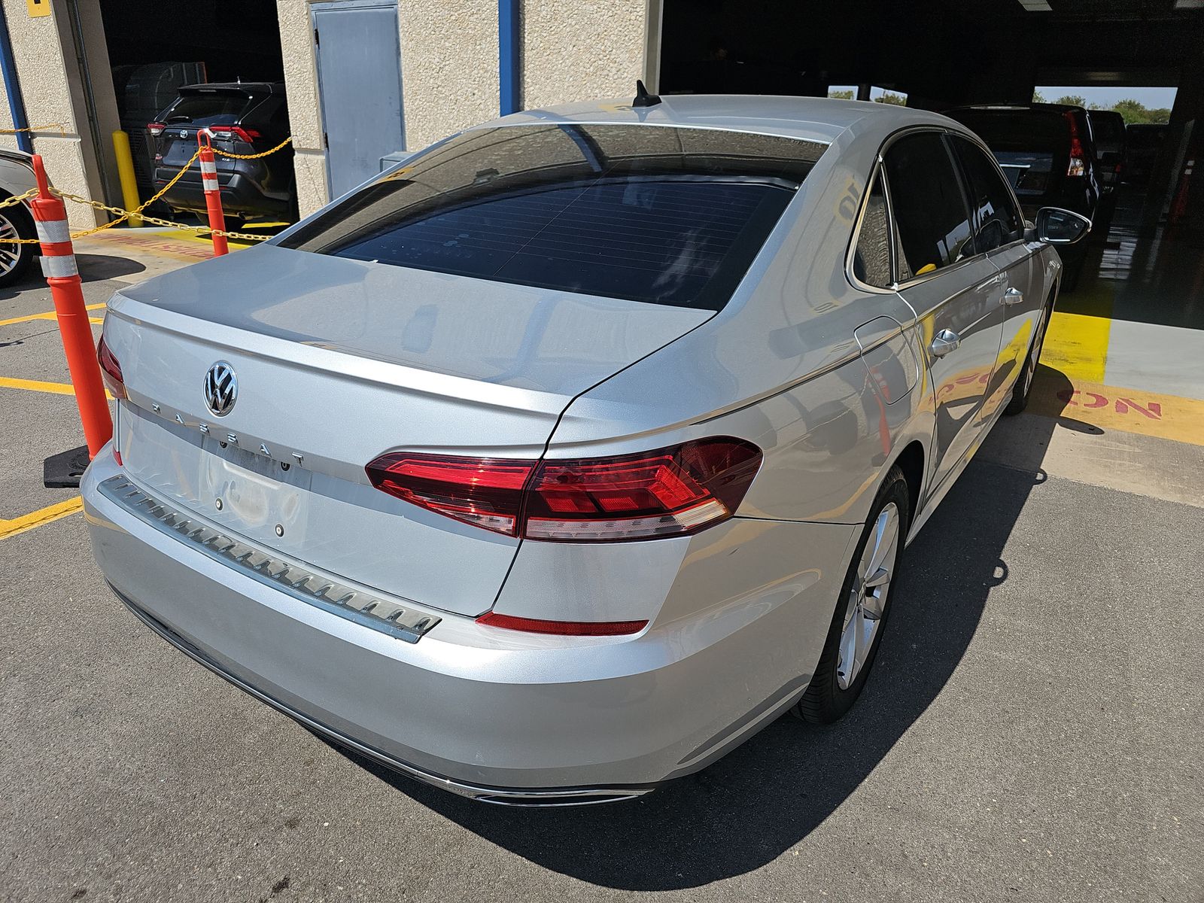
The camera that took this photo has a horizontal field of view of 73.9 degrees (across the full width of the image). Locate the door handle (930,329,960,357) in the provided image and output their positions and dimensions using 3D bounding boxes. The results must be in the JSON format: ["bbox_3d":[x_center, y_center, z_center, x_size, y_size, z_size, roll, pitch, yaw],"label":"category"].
[{"bbox_3d":[0.760,-0.240,1.770,0.050,0.045,0.196,15,26,30],"label":"door handle"}]

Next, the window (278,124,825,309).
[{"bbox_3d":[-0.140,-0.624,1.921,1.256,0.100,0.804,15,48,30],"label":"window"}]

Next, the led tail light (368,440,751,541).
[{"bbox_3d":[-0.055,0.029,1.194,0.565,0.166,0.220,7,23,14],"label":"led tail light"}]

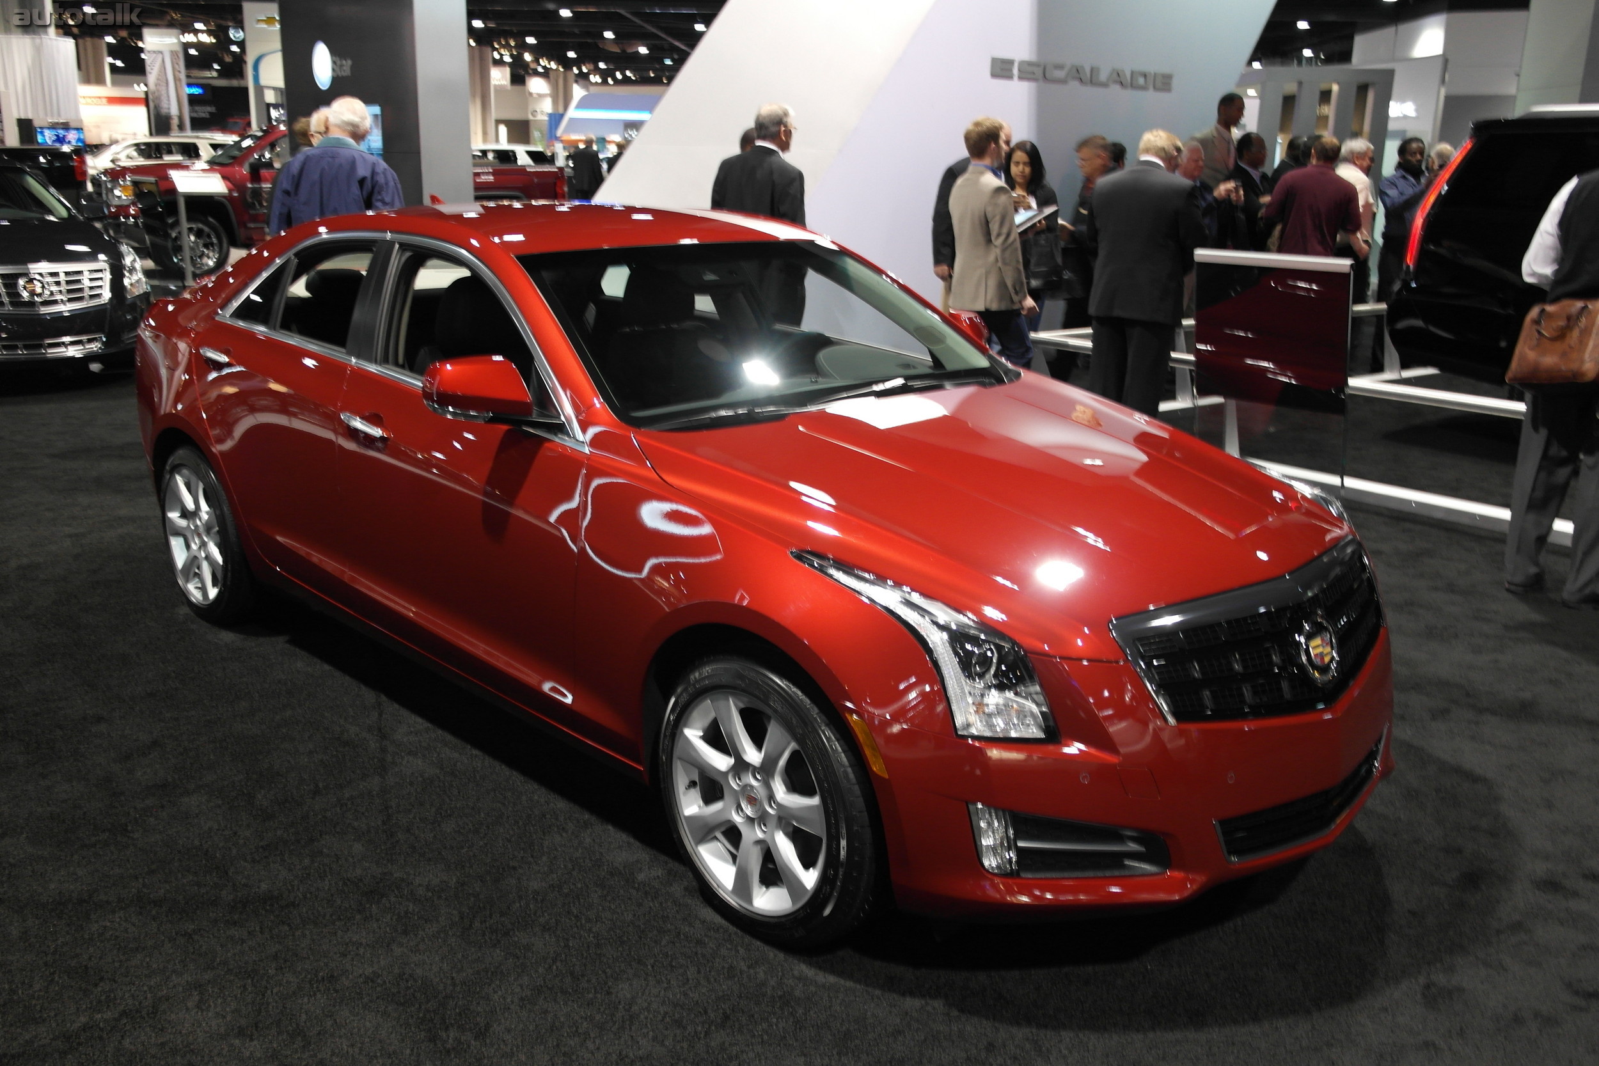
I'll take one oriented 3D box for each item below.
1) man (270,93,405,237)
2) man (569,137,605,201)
[{"bbox_3d":[-2.159,-1.145,6.443,0.580,1.820,0.360,0,16,-6],"label":"man"},{"bbox_3d":[-3.167,-4.921,19.931,0.520,1.840,0.340,1,16,-3],"label":"man"}]

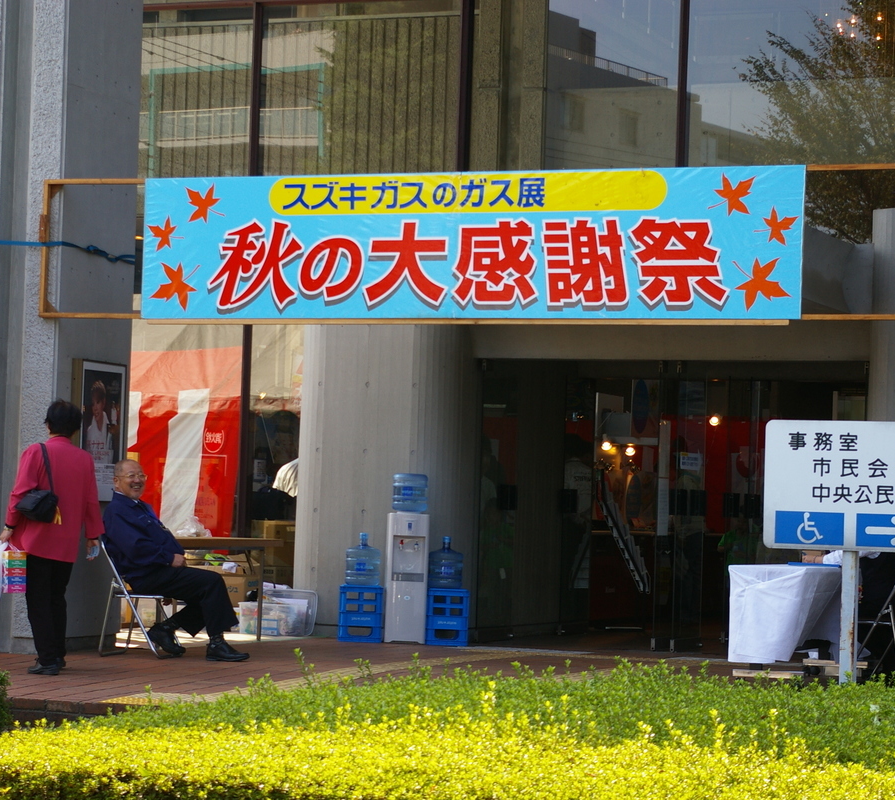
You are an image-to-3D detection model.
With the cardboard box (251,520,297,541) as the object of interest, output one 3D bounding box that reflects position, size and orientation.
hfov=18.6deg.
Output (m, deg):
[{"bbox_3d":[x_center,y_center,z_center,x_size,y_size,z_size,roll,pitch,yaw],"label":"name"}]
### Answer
[{"bbox_3d":[-1.380,1.065,22.100,0.380,0.190,0.320,1,-2,14],"label":"cardboard box"}]

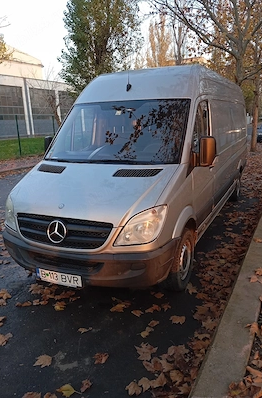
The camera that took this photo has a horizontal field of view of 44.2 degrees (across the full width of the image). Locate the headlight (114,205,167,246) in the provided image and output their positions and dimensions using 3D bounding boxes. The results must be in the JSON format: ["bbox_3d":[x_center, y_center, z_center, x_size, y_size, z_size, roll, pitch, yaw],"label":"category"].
[{"bbox_3d":[0.094,0.236,2.842,0.400,0.340,0.360,5,16,24],"label":"headlight"}]

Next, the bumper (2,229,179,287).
[{"bbox_3d":[-0.562,0.528,3.281,1.970,0.410,0.650,5,16,24],"label":"bumper"}]

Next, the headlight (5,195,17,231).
[{"bbox_3d":[-1.275,0.121,3.468,0.400,0.340,0.360,5,16,24],"label":"headlight"}]

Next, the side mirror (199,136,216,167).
[{"bbox_3d":[0.797,-0.498,3.376,0.190,0.320,0.150,5,16,24],"label":"side mirror"}]

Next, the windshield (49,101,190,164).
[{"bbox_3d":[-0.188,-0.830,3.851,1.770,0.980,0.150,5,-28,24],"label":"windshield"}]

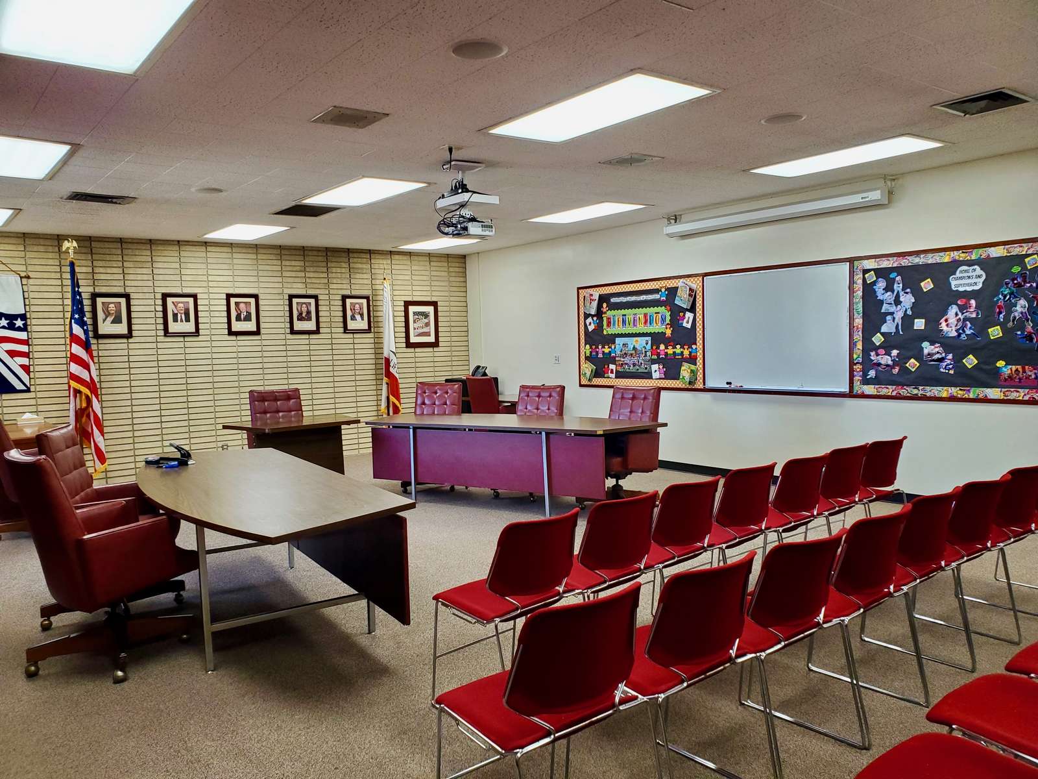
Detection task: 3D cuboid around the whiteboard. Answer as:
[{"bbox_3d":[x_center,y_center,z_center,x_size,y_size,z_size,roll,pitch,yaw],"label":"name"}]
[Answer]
[{"bbox_3d":[2.402,-0.562,7.445,0.040,1.150,1.560,-4,5,-38],"label":"whiteboard"}]

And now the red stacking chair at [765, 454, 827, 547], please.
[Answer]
[{"bbox_3d":[1.402,0.749,4.351,0.480,0.775,0.530,-5,5,-40],"label":"red stacking chair"}]

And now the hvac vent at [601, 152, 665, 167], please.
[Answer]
[{"bbox_3d":[0.790,-1.611,5.494,0.305,0.040,0.310,-5,5,-37],"label":"hvac vent"}]

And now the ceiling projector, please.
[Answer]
[{"bbox_3d":[-0.378,-1.364,5.616,0.300,0.513,0.360,-5,5,-38],"label":"ceiling projector"}]

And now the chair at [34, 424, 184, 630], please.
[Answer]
[{"bbox_3d":[-2.264,0.728,4.300,0.720,1.060,0.680,-3,4,-20],"label":"chair"}]

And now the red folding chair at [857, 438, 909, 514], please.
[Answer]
[{"bbox_3d":[2.245,0.698,4.899,0.480,0.770,0.540,-5,5,-37],"label":"red folding chair"}]

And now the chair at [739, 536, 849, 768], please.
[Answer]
[{"bbox_3d":[0.875,0.896,2.820,0.500,0.780,0.530,-5,5,-37],"label":"chair"}]

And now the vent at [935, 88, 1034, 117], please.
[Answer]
[{"bbox_3d":[2.586,-1.589,4.338,0.420,0.050,0.370,-5,5,-37],"label":"vent"}]

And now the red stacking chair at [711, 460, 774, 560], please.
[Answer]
[{"bbox_3d":[1.102,0.792,4.020,0.480,0.770,0.540,-5,5,-37],"label":"red stacking chair"}]

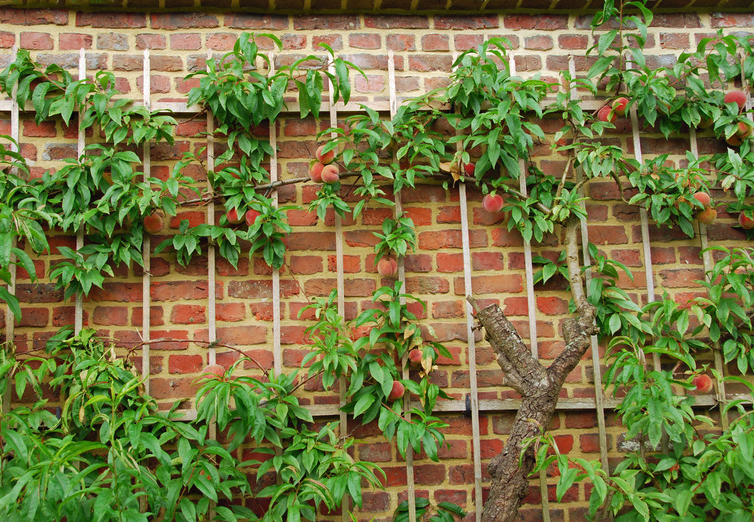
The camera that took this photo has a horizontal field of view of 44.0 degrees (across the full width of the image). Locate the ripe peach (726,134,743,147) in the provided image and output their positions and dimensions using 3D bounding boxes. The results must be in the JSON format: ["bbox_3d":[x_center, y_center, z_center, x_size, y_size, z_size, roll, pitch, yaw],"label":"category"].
[{"bbox_3d":[1.163,-0.401,3.026,0.059,0.059,0.059,-2,-10,-5],"label":"ripe peach"}]

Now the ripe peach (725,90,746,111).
[{"bbox_3d":[1.169,-0.522,3.043,0.072,0.065,0.072,-1,-11,-6],"label":"ripe peach"}]

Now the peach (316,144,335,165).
[{"bbox_3d":[-0.158,-0.328,2.876,0.059,0.060,0.059,-2,-10,-5],"label":"peach"}]

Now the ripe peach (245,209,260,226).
[{"bbox_3d":[-0.376,-0.132,2.843,0.054,0.055,0.054,-2,-10,-5],"label":"ripe peach"}]

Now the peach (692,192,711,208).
[{"bbox_3d":[1.042,-0.193,2.997,0.060,0.058,0.060,-1,-11,-6],"label":"peach"}]

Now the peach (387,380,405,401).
[{"bbox_3d":[0.056,0.390,2.799,0.058,0.058,0.058,-1,-11,-6],"label":"peach"}]

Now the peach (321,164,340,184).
[{"bbox_3d":[-0.142,-0.269,2.898,0.057,0.059,0.057,-1,-11,-6],"label":"peach"}]

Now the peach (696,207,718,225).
[{"bbox_3d":[1.062,-0.147,3.000,0.065,0.059,0.065,-1,-11,-6],"label":"peach"}]

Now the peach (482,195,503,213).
[{"bbox_3d":[0.361,-0.180,2.911,0.064,0.059,0.064,-2,-10,-5],"label":"peach"}]

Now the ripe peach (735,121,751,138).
[{"bbox_3d":[1.204,-0.430,3.059,0.056,0.057,0.056,-1,-11,-6],"label":"ripe peach"}]

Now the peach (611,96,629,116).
[{"bbox_3d":[0.785,-0.498,3.004,0.058,0.060,0.058,-2,-10,-5],"label":"peach"}]

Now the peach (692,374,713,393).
[{"bbox_3d":[1.018,0.383,2.913,0.064,0.058,0.064,-1,-11,-6],"label":"peach"}]

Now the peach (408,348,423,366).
[{"bbox_3d":[0.120,0.294,2.845,0.050,0.051,0.050,-1,-11,-6],"label":"peach"}]

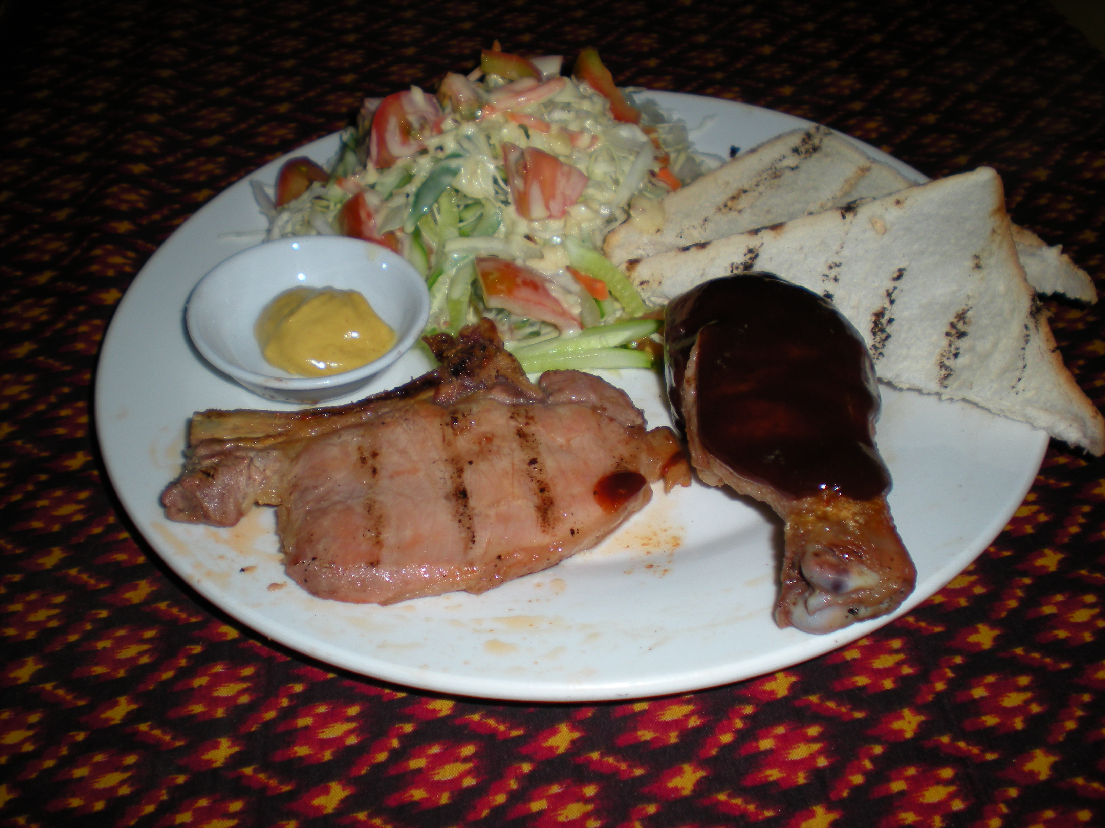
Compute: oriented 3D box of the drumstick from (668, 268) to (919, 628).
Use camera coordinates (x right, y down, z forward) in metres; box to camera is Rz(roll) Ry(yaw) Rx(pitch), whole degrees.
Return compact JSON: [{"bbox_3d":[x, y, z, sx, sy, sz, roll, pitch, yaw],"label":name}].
[{"bbox_3d":[0.061,0.005,0.317,0.056,0.046,0.121,-7,43,-5],"label":"drumstick"}]

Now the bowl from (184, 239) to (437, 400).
[{"bbox_3d":[-0.073,-0.024,0.369,0.072,0.022,0.072,2,45,-2],"label":"bowl"}]

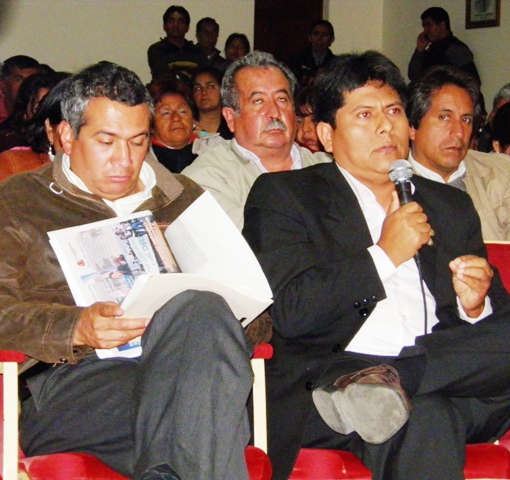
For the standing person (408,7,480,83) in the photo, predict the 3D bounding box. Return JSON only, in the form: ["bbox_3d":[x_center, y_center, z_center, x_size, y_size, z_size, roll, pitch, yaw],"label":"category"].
[{"bbox_3d":[1.299,-0.762,14.338,0.420,1.690,0.480,-1,3,-37],"label":"standing person"}]

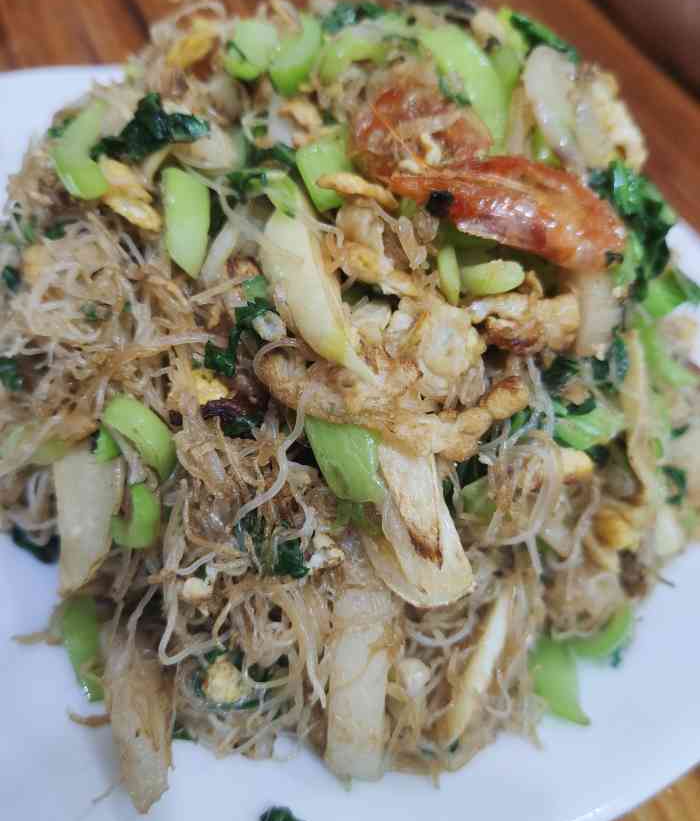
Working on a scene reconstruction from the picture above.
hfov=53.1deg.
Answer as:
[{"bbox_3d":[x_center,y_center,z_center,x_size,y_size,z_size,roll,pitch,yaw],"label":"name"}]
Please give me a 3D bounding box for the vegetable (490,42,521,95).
[{"bbox_3d":[0.037,-0.081,0.170,0.007,0.010,0.013,-9,85,-1],"label":"vegetable"}]

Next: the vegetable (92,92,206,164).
[{"bbox_3d":[-0.045,-0.063,0.161,0.025,0.010,0.012,-15,86,-1],"label":"vegetable"}]

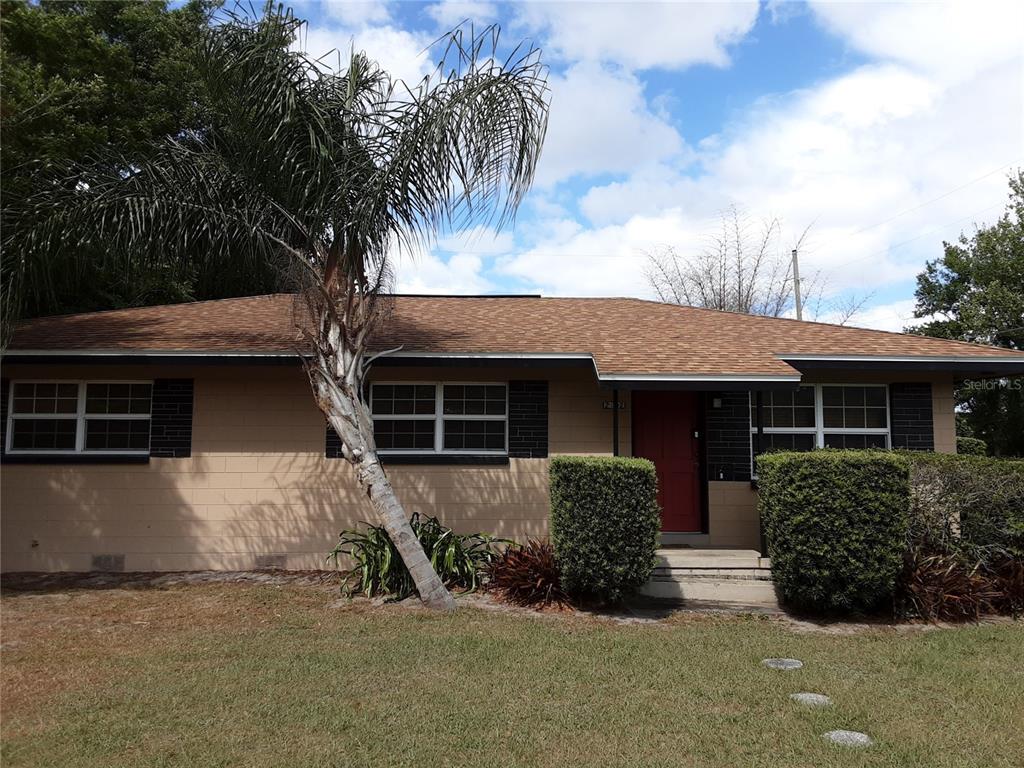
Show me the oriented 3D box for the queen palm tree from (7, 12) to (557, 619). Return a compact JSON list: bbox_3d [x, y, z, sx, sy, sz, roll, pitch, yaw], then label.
[{"bbox_3d":[-2.410,-0.848,8.550,5.300,6.198,4.600,0,-7,-3],"label":"queen palm tree"}]

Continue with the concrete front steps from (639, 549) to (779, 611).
[{"bbox_3d":[2.086,2.170,9.466,1.600,0.398,1.800,0,-7,-3],"label":"concrete front steps"}]

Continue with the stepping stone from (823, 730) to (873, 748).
[{"bbox_3d":[1.980,2.102,4.874,0.300,0.056,0.300,0,-7,-3],"label":"stepping stone"}]

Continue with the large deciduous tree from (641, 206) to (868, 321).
[{"bbox_3d":[7.979,-0.679,27.254,7.300,9.948,6.500,0,-7,-3],"label":"large deciduous tree"}]

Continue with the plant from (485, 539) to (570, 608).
[{"bbox_3d":[0.165,1.980,8.833,0.920,0.633,0.850,0,-7,-3],"label":"plant"}]

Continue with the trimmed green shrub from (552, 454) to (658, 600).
[{"bbox_3d":[0.994,1.581,9.200,1.130,1.480,1.080,0,-7,-3],"label":"trimmed green shrub"}]

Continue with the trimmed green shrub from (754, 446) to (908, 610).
[{"bbox_3d":[3.426,1.528,8.965,1.270,1.572,1.150,0,-7,-3],"label":"trimmed green shrub"}]

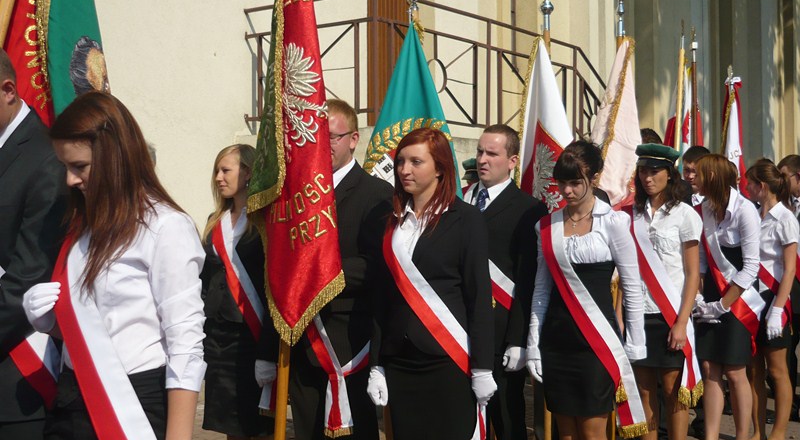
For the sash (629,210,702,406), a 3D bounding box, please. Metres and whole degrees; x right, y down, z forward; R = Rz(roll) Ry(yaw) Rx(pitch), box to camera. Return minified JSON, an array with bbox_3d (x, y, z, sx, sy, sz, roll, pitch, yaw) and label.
[{"bbox_3d":[1.317,0.444,5.100,0.350,0.970,0.250,-1,-1,35],"label":"sash"}]

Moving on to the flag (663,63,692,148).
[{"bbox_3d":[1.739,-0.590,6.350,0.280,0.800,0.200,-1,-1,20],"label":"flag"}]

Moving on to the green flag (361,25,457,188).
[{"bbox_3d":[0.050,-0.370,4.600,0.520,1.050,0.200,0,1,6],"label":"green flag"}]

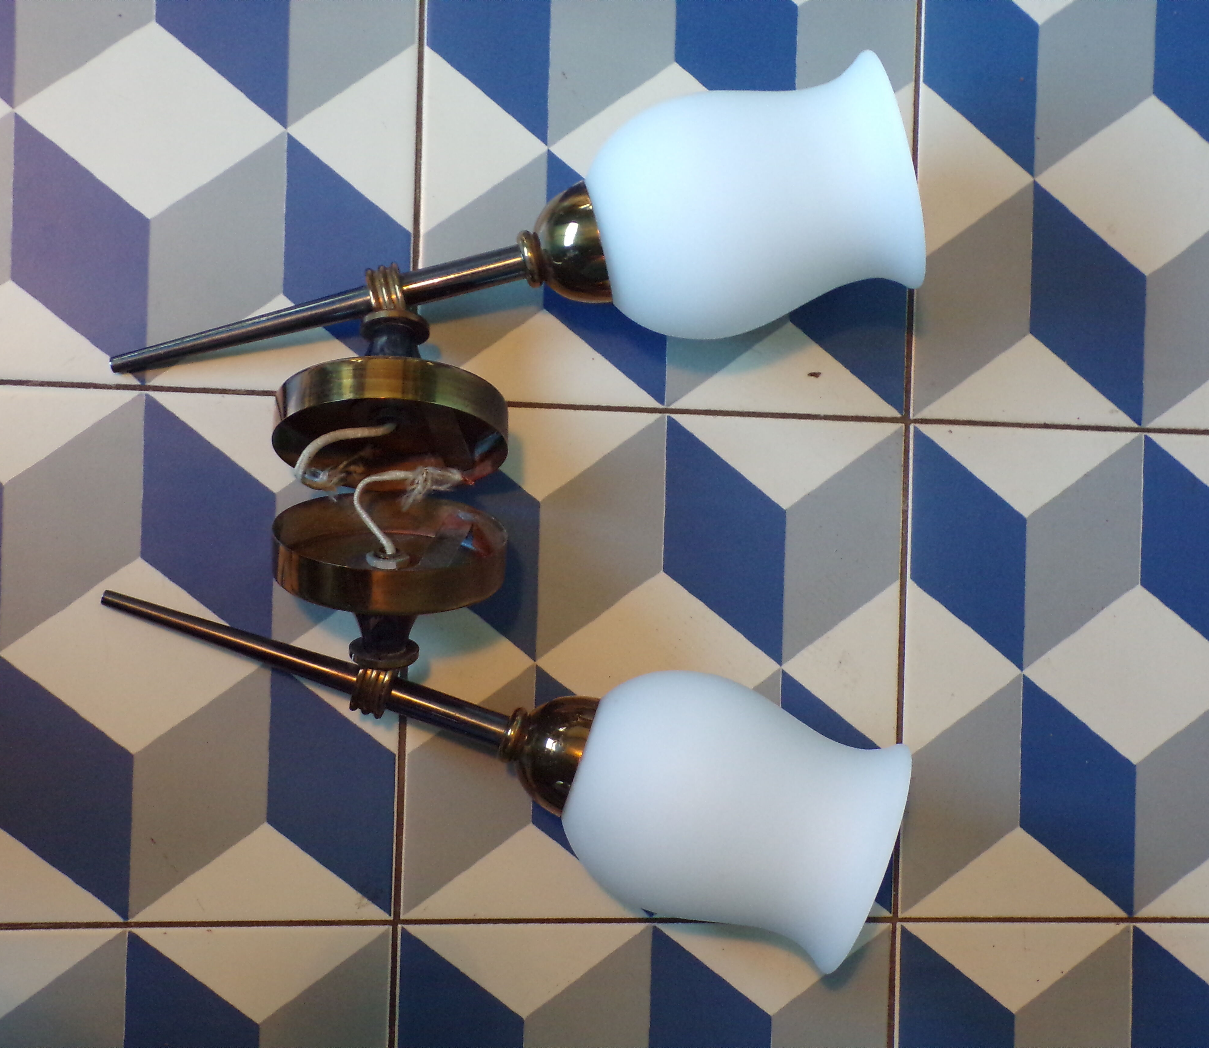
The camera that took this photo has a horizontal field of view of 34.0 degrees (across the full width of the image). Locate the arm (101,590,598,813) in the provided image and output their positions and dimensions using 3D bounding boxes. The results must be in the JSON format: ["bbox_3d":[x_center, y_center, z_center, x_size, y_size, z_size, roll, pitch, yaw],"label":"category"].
[{"bbox_3d":[-0.101,0.059,0.761,0.197,0.049,0.049,19,86,1],"label":"arm"}]

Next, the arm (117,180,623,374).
[{"bbox_3d":[-0.095,-0.085,0.762,0.197,0.049,0.049,-14,92,1],"label":"arm"}]

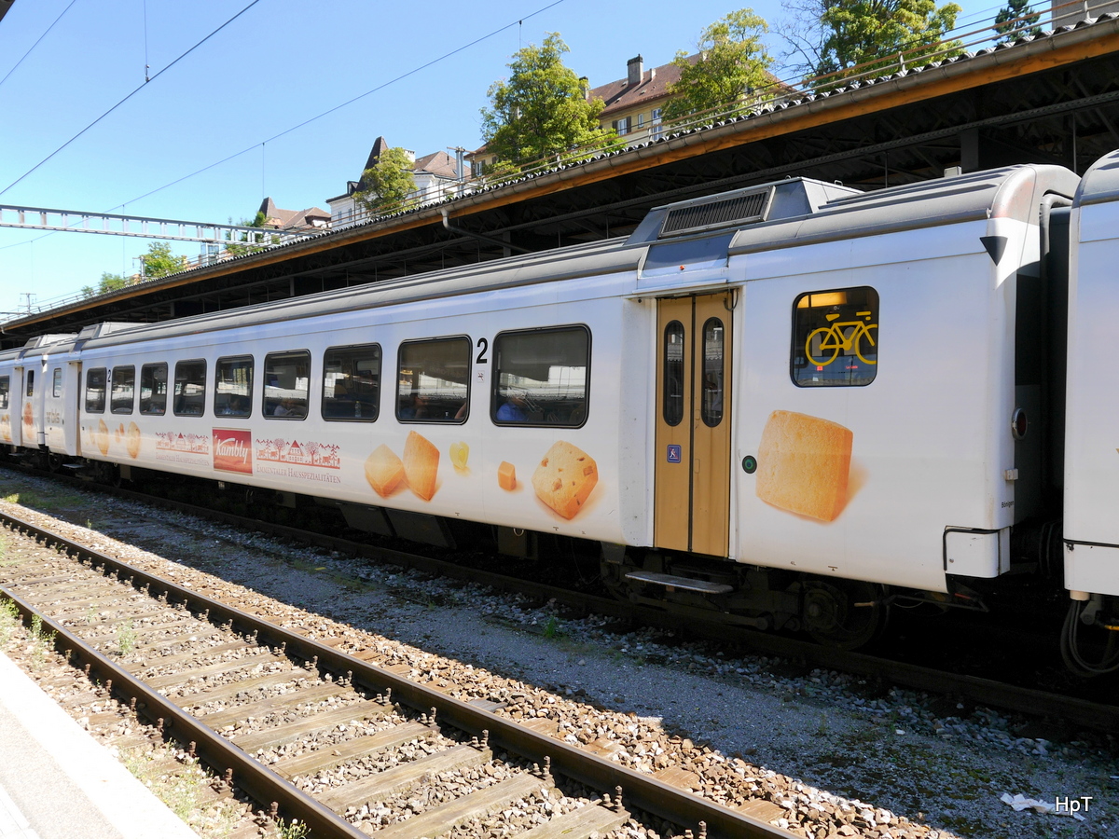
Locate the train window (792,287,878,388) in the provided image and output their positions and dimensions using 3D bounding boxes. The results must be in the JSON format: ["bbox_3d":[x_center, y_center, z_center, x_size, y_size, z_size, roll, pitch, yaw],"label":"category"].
[{"bbox_3d":[2.047,-0.596,6.739,0.080,0.731,0.725,3,-1,-42],"label":"train window"}]

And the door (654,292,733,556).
[{"bbox_3d":[1.168,0.041,7.854,0.100,2.225,0.859,0,1,-43],"label":"door"}]

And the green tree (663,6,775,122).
[{"bbox_3d":[9.323,-19.085,52.463,6.573,9.300,6.573,-1,2,10],"label":"green tree"}]

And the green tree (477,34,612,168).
[{"bbox_3d":[-0.775,-21.227,63.373,9.370,11.500,9.370,-1,2,0],"label":"green tree"}]

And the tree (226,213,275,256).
[{"bbox_3d":[-33.955,-18.883,99.753,5.337,7.500,5.337,-2,2,-18],"label":"tree"}]

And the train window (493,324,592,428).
[{"bbox_3d":[-0.202,-0.424,9.184,0.080,1.017,1.532,3,-1,-42],"label":"train window"}]

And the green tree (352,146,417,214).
[{"bbox_3d":[-15.200,-19.730,79.216,5.539,8.200,5.539,-1,2,-11],"label":"green tree"}]

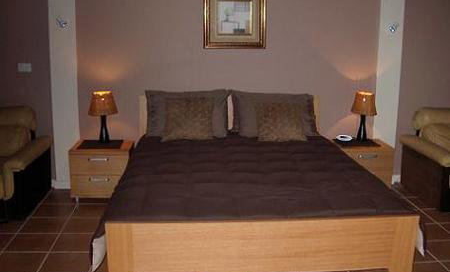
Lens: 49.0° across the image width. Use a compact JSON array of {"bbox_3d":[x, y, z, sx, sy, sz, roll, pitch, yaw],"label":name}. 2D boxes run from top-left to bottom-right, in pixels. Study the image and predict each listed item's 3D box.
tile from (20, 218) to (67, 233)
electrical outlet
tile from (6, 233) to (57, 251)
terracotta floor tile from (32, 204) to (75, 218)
[{"bbox_3d":[-1.365,0.678,3.738,0.320,0.010,0.320,0,12,-5],"label":"tile"},{"bbox_3d":[-1.833,-0.624,4.532,0.120,0.080,0.012,0,12,-5],"label":"electrical outlet"},{"bbox_3d":[-1.332,0.740,3.421,0.320,0.010,0.320,0,12,-5],"label":"tile"},{"bbox_3d":[-1.415,0.629,4.126,0.325,0.010,0.325,0,12,-5],"label":"terracotta floor tile"}]

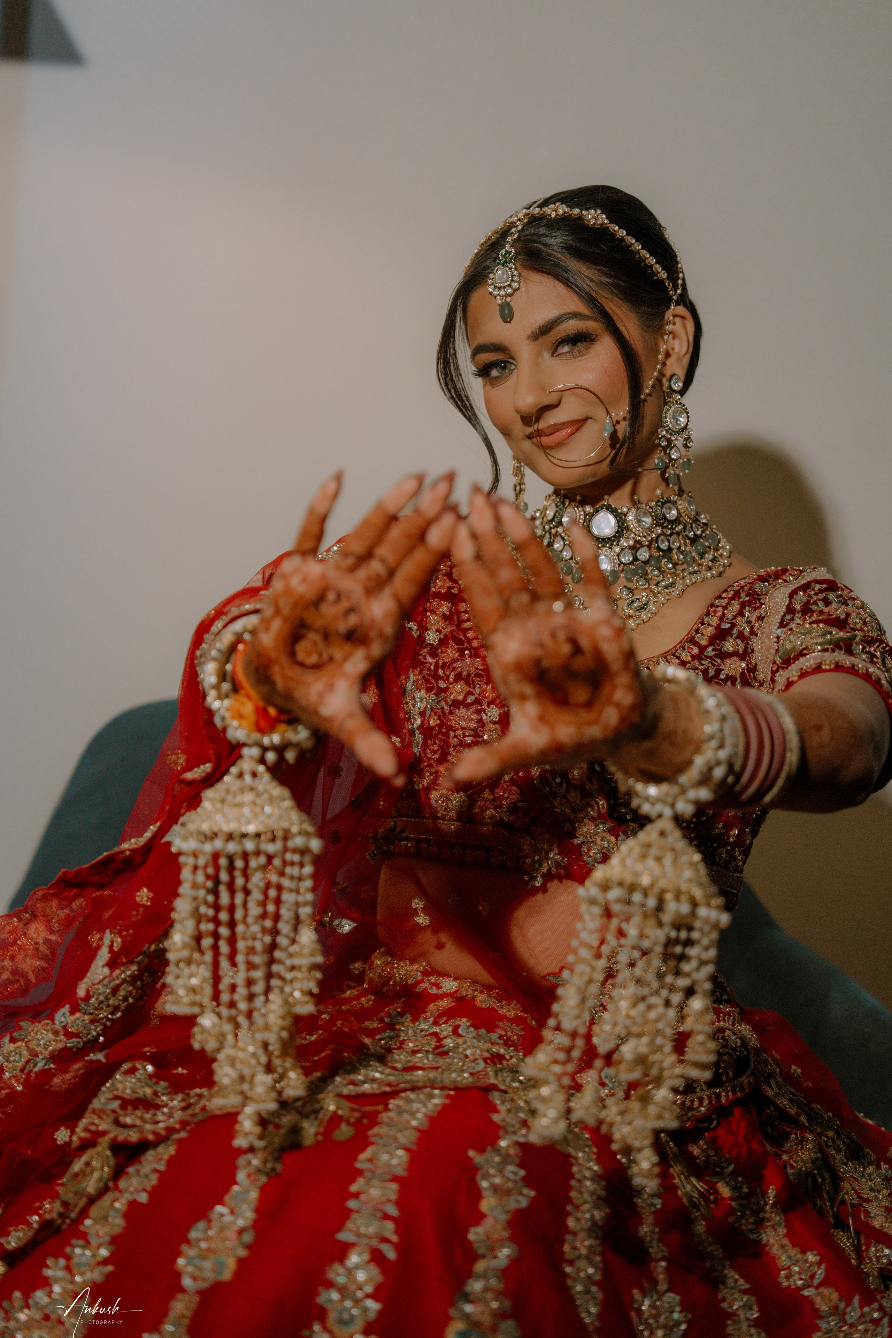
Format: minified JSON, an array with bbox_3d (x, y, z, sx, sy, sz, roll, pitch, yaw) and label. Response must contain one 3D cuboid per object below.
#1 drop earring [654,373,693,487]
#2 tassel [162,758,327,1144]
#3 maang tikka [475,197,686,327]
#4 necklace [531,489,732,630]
[{"bbox_3d":[0.172,-0.180,1.962,0.031,0.088,0.015,-2,4,-30],"label":"drop earring"},{"bbox_3d":[-0.120,0.167,1.540,0.093,0.228,0.093,0,3,0],"label":"tassel"},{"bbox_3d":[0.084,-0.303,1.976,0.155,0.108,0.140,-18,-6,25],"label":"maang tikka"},{"bbox_3d":[0.135,-0.083,2.000,0.160,0.112,0.122,3,11,13],"label":"necklace"}]

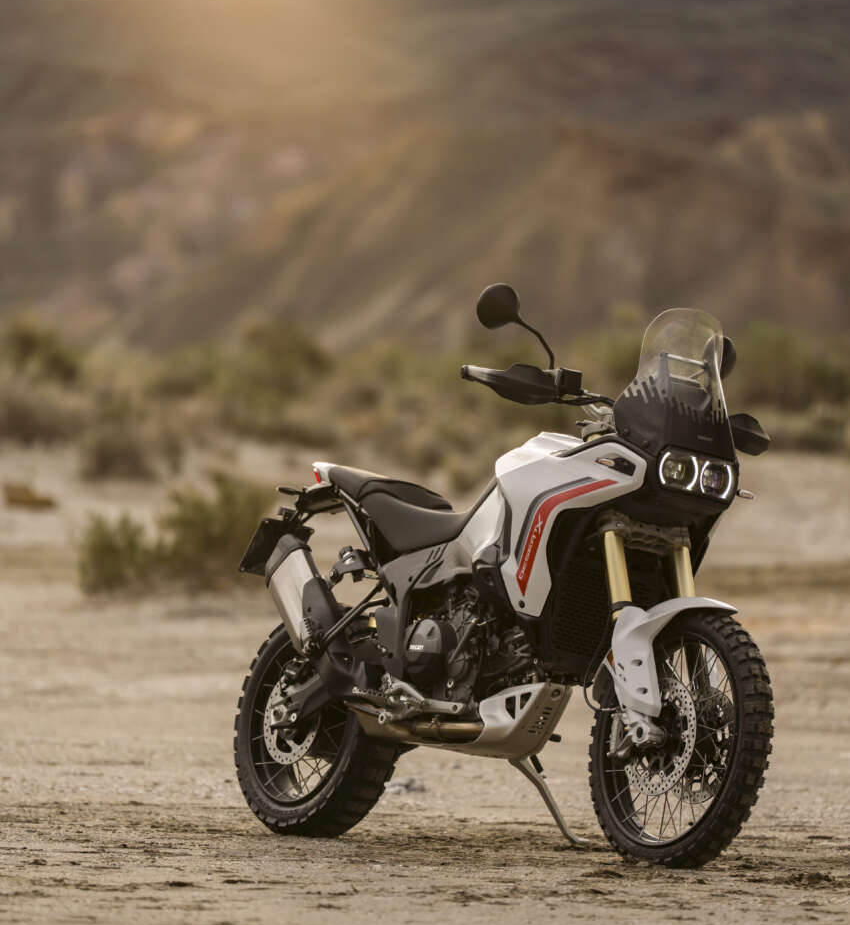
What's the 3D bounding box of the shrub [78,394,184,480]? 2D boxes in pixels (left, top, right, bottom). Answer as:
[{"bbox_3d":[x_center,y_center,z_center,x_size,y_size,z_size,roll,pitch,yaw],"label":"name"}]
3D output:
[{"bbox_3d":[-3.742,-0.332,90.311,1.352,1.097,1.250,0,1,0],"label":"shrub"}]

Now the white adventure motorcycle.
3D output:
[{"bbox_3d":[0.273,0.303,19.254,1.000,1.520,2.340,6,-3,-37],"label":"white adventure motorcycle"}]

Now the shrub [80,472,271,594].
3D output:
[{"bbox_3d":[-1.486,0.422,42.684,1.205,0.735,1.100,0,1,0],"label":"shrub"}]

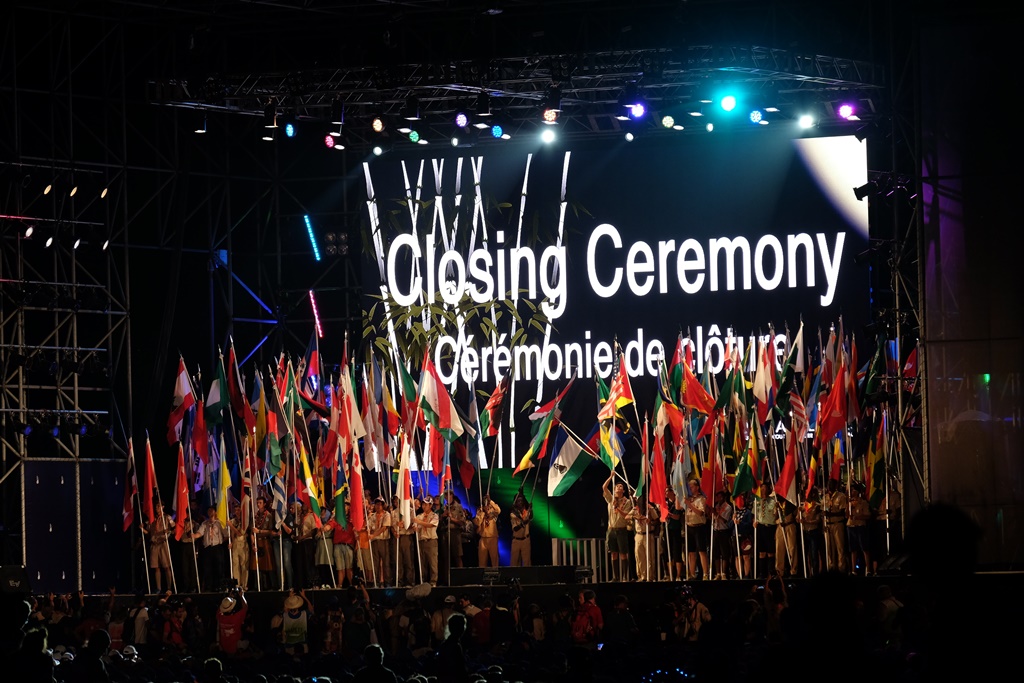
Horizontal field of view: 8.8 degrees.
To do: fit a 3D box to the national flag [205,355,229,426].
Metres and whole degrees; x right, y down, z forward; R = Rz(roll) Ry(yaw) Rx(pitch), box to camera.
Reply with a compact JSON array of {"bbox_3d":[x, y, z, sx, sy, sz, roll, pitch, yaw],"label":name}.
[{"bbox_3d":[-5.729,0.950,129.050,0.416,1.396,0.280,-1,-2,12],"label":"national flag"}]

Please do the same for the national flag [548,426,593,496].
[{"bbox_3d":[1.121,2.271,126.500,0.800,1.329,0.350,-2,-2,12],"label":"national flag"}]

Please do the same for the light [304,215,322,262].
[{"bbox_3d":[-4.096,-2.120,137.000,0.100,1.030,0.100,-19,-2,16],"label":"light"}]

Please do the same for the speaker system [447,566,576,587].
[{"bbox_3d":[0.038,4.422,125.380,2.427,0.367,0.500,-2,-2,23],"label":"speaker system"}]

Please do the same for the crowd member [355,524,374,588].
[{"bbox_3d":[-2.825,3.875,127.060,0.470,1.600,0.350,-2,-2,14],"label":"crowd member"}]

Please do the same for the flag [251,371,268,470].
[{"bbox_3d":[-4.826,1.510,127.221,0.344,1.911,0.250,-1,-2,9],"label":"flag"}]

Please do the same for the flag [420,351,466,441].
[{"bbox_3d":[-1.266,0.998,123.000,0.850,1.650,0.400,-2,-2,12],"label":"flag"}]

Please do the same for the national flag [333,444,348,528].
[{"bbox_3d":[-3.324,2.810,129.000,0.257,1.620,0.280,-2,-2,12],"label":"national flag"}]

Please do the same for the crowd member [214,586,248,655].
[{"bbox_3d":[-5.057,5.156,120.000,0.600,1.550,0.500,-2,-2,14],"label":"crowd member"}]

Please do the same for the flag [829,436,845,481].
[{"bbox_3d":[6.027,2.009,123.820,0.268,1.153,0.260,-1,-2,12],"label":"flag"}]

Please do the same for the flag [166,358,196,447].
[{"bbox_3d":[-6.423,1.166,129.360,0.532,1.671,0.300,-1,-2,12],"label":"flag"}]

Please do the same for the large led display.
[{"bbox_3d":[2.136,-0.696,133.500,11.200,6.350,0.300,-2,-2,26],"label":"large led display"}]

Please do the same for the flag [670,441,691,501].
[{"bbox_3d":[3.119,2.406,123.214,0.370,1.148,0.220,-1,-2,9],"label":"flag"}]

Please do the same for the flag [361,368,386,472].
[{"bbox_3d":[-2.640,1.506,126.907,0.496,1.983,0.280,-1,-2,9],"label":"flag"}]

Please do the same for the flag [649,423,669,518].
[{"bbox_3d":[2.709,2.414,122.668,0.387,1.769,0.250,-1,-2,9],"label":"flag"}]

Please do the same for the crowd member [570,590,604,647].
[{"bbox_3d":[1.290,5.103,113.460,0.550,1.750,0.450,-3,-3,27],"label":"crowd member"}]

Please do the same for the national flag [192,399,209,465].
[{"bbox_3d":[-5.973,1.726,127.643,0.307,1.266,0.220,-1,-2,9],"label":"national flag"}]

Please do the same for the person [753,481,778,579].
[{"bbox_3d":[4.688,3.504,123.090,0.480,1.760,0.360,-2,-2,14],"label":"person"}]

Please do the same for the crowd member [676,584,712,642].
[{"bbox_3d":[3.132,5.154,113.460,0.500,1.750,0.500,0,-3,-18],"label":"crowd member"}]

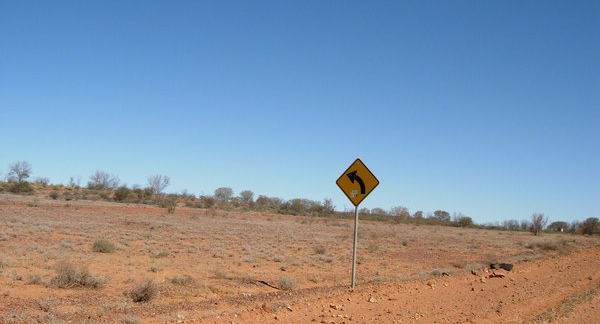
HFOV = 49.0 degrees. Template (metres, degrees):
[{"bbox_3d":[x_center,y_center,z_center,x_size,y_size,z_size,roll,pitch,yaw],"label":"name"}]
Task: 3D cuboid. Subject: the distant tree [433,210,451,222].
[{"bbox_3d":[30.074,11.371,140.000,3.711,2.550,3.414,2,-5,12],"label":"distant tree"}]

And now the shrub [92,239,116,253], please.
[{"bbox_3d":[-6.070,2.618,20.489,0.745,0.373,0.625,4,-4,-16],"label":"shrub"}]

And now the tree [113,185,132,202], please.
[{"bbox_3d":[-29.642,5.260,110.000,3.340,2.672,3.173,3,-4,0],"label":"tree"}]

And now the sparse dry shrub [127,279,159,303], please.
[{"bbox_3d":[-2.463,2.025,10.300,0.485,0.349,0.447,4,-5,-13],"label":"sparse dry shrub"}]

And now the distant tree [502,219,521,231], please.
[{"bbox_3d":[48.163,14.460,150.000,3.976,2.733,3.658,1,-5,18],"label":"distant tree"}]

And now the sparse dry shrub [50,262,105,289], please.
[{"bbox_3d":[-4.159,2.114,12.408,1.052,0.439,0.866,4,-4,-19],"label":"sparse dry shrub"}]

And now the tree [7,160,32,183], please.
[{"bbox_3d":[-42.584,1.442,100.000,3.829,3.644,3.522,5,-5,-23],"label":"tree"}]

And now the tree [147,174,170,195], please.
[{"bbox_3d":[-22.556,3.587,105.000,3.711,3.507,3.414,4,-5,-12],"label":"tree"}]

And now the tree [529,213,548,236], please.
[{"bbox_3d":[26.070,6.832,72.000,2.186,2.405,2.077,3,-4,0],"label":"tree"}]

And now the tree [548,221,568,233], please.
[{"bbox_3d":[56.904,14.419,145.000,4.271,2.642,3.929,1,-5,21],"label":"tree"}]

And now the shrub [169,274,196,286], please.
[{"bbox_3d":[-2.337,2.337,13.100,0.540,0.222,0.497,3,-5,-10],"label":"shrub"}]

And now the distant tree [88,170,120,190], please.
[{"bbox_3d":[-31.164,2.790,105.000,4.948,3.188,4.552,4,-5,-16],"label":"distant tree"}]

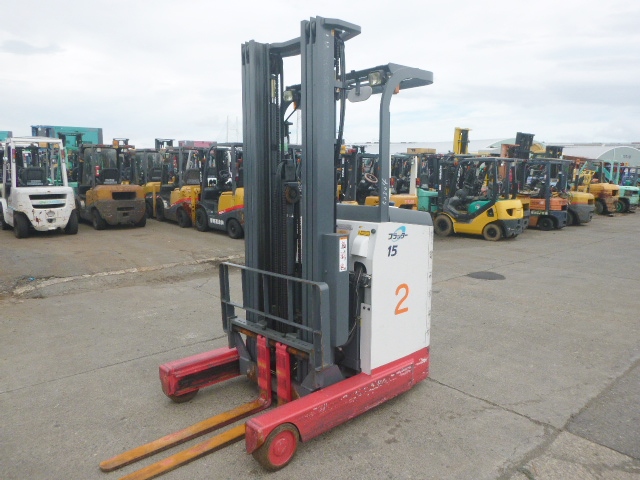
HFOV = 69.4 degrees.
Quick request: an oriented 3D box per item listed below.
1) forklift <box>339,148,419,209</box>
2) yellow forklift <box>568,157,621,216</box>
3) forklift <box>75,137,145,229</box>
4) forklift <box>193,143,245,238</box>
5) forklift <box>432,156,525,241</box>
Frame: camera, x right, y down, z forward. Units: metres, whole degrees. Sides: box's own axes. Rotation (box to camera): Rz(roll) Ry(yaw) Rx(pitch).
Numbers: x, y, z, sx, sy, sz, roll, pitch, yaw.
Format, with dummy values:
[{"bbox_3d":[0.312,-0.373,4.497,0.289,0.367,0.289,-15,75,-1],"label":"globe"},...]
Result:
[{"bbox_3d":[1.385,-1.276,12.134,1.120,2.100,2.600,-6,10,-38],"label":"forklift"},{"bbox_3d":[11.401,-2.410,20.713,1.450,2.300,3.400,-6,10,-39],"label":"yellow forklift"},{"bbox_3d":[-5.492,-1.467,12.081,1.260,2.150,3.000,-4,9,-31],"label":"forklift"},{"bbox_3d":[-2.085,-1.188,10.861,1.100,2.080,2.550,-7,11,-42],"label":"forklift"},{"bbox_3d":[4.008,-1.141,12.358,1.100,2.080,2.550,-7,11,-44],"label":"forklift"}]

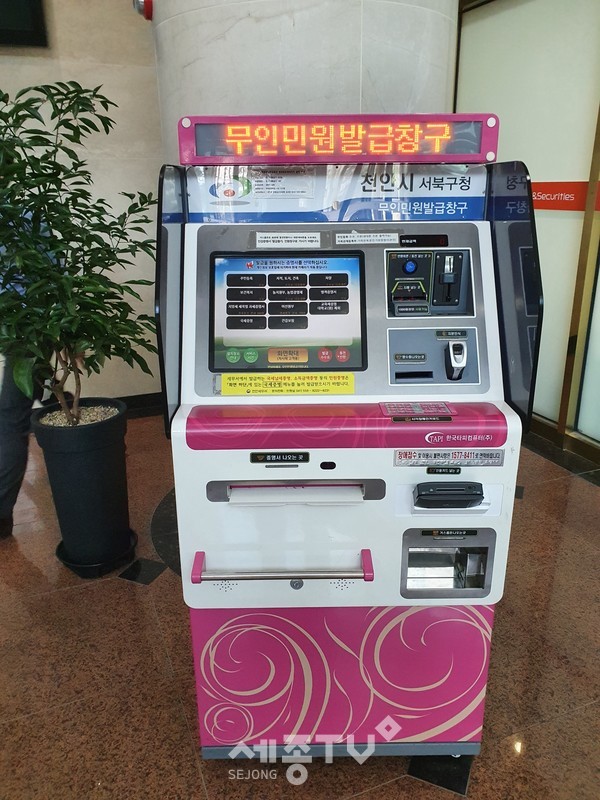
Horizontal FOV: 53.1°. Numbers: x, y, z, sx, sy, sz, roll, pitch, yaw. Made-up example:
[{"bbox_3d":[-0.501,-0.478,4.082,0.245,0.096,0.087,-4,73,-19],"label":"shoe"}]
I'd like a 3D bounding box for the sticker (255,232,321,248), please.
[{"bbox_3d":[-0.027,-0.374,1.408,0.150,0.038,0.006,-1,-10,0],"label":"sticker"}]

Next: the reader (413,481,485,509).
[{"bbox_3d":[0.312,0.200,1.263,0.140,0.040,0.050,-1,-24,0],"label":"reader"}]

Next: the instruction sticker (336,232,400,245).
[{"bbox_3d":[0.160,-0.378,1.409,0.148,0.026,0.006,-1,-10,0],"label":"instruction sticker"}]

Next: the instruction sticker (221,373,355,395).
[{"bbox_3d":[-0.027,-0.035,1.350,0.299,0.051,0.006,-1,-10,0],"label":"instruction sticker"}]

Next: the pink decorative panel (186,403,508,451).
[{"bbox_3d":[0.098,0.054,1.289,0.663,0.072,0.095,-1,18,0],"label":"pink decorative panel"}]

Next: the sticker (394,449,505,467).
[{"bbox_3d":[0.314,0.122,1.262,0.232,0.038,0.006,-1,18,0],"label":"sticker"}]

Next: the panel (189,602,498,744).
[{"bbox_3d":[0.104,0.675,1.481,0.716,0.424,0.020,-1,18,0],"label":"panel"}]

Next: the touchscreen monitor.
[{"bbox_3d":[-0.027,-0.202,1.391,0.360,0.290,0.030,-1,-10,0],"label":"touchscreen monitor"}]

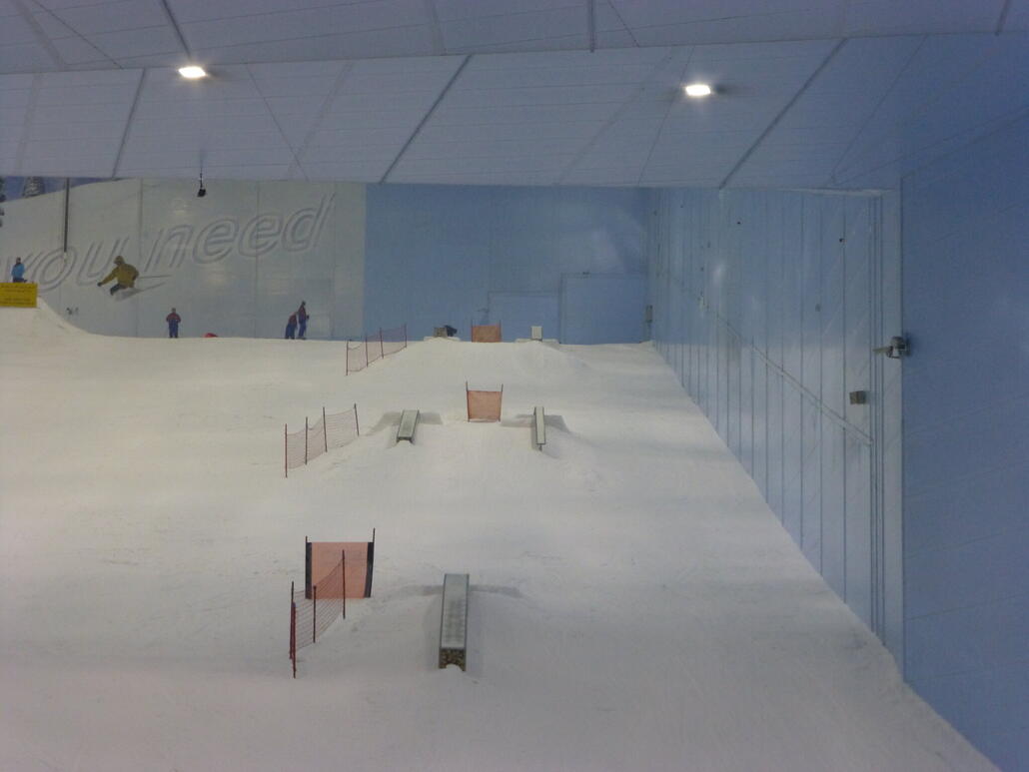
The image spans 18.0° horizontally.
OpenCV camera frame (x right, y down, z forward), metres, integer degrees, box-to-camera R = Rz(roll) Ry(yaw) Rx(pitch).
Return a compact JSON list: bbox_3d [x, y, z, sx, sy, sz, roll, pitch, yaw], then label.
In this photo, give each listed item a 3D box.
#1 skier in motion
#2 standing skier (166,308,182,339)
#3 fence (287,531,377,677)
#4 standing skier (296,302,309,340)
[{"bbox_3d":[-19.605,-5.425,160.000,1.500,1.850,1.600,7,-10,-40],"label":"skier in motion"},{"bbox_3d":[-17.318,-3.194,165.000,0.760,1.560,0.420,2,-7,-6],"label":"standing skier"},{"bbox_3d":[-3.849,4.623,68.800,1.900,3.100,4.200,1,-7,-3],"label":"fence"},{"bbox_3d":[-10.405,-3.196,159.000,0.620,1.830,0.550,-2,-8,17],"label":"standing skier"}]

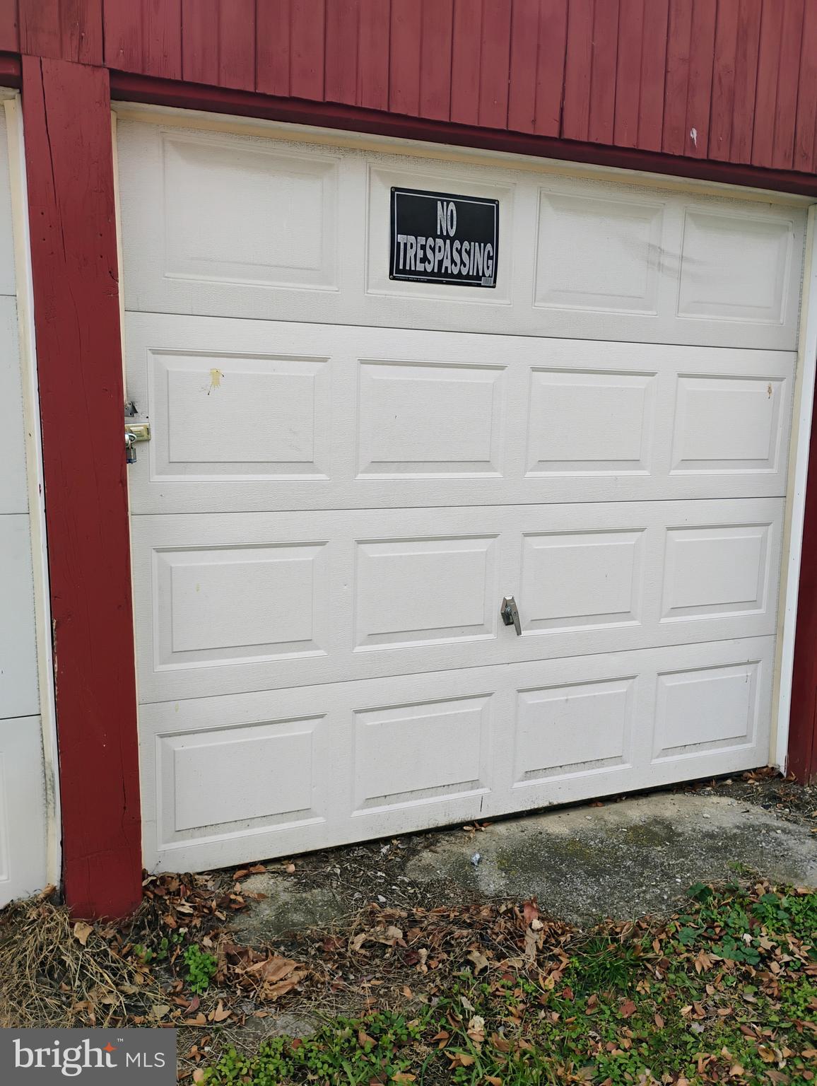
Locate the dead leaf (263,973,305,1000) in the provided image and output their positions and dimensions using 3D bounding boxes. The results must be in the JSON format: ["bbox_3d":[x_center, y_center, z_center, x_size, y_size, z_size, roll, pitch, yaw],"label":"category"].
[{"bbox_3d":[-0.300,1.067,2.113,0.065,0.030,0.115,10,12,44],"label":"dead leaf"}]

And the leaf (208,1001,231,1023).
[{"bbox_3d":[-0.437,1.084,2.033,0.055,0.022,0.055,-1,9,-12],"label":"leaf"}]

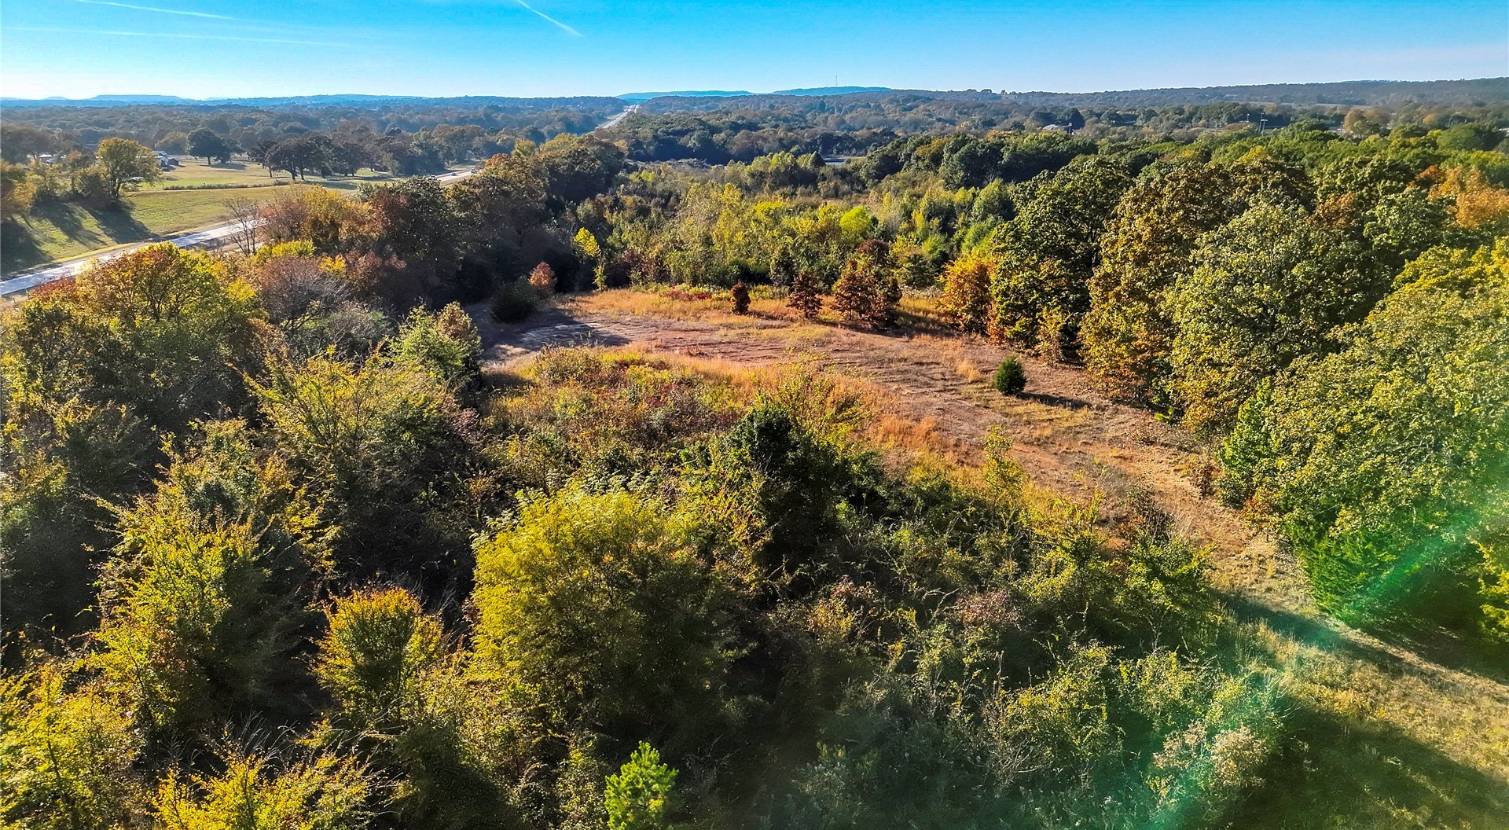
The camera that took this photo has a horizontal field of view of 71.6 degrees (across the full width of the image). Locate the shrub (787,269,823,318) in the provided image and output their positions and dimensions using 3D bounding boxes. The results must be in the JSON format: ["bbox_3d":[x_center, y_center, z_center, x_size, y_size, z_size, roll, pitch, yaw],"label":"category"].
[{"bbox_3d":[4.475,-10.747,93.515,3.370,4.220,3.370,0,17,0],"label":"shrub"}]

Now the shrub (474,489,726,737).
[{"bbox_3d":[-4.794,6.127,33.064,8.060,7.060,8.060,0,17,0],"label":"shrub"}]

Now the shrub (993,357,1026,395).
[{"bbox_3d":[16.969,-2.589,69.585,2.110,2.520,2.110,0,17,0],"label":"shrub"}]

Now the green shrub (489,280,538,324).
[{"bbox_3d":[-21.153,-9.943,91.853,4.210,3.650,4.210,0,17,0],"label":"green shrub"}]

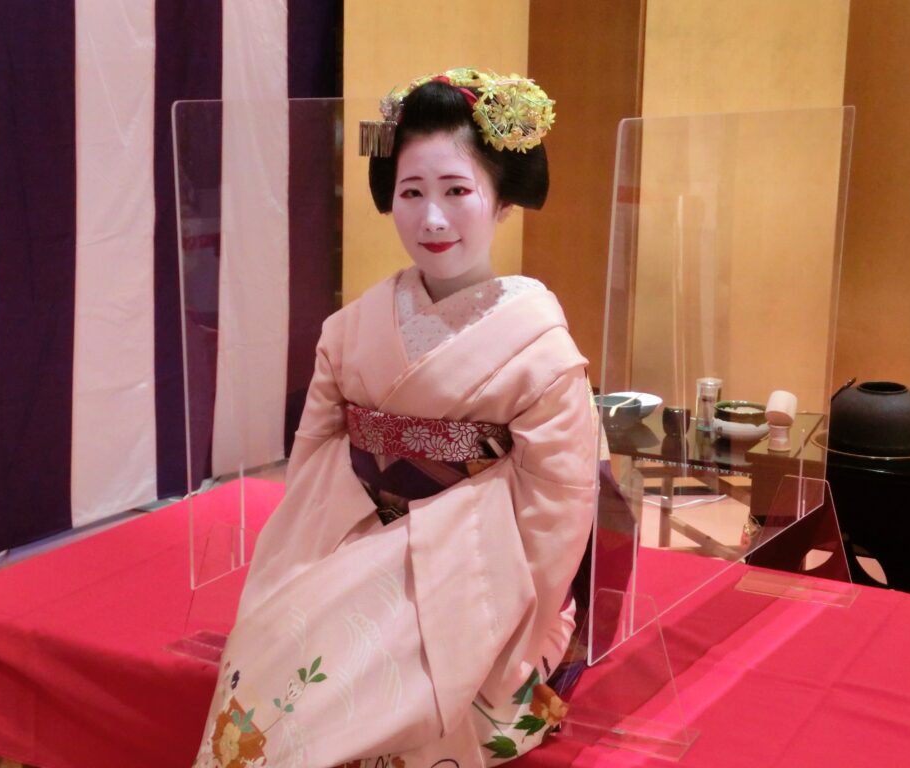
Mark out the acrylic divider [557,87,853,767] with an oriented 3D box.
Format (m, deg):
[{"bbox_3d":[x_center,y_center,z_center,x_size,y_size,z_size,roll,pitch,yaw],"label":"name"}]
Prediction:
[{"bbox_3d":[0.418,0.013,2.078,0.196,0.824,0.843,9,15,34],"label":"acrylic divider"}]

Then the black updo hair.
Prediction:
[{"bbox_3d":[0.005,-0.332,1.950,0.250,0.195,0.250,4,13,16],"label":"black updo hair"}]

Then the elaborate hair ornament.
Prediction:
[{"bbox_3d":[0.002,-0.379,1.940,0.255,0.125,0.170,4,13,16],"label":"elaborate hair ornament"}]

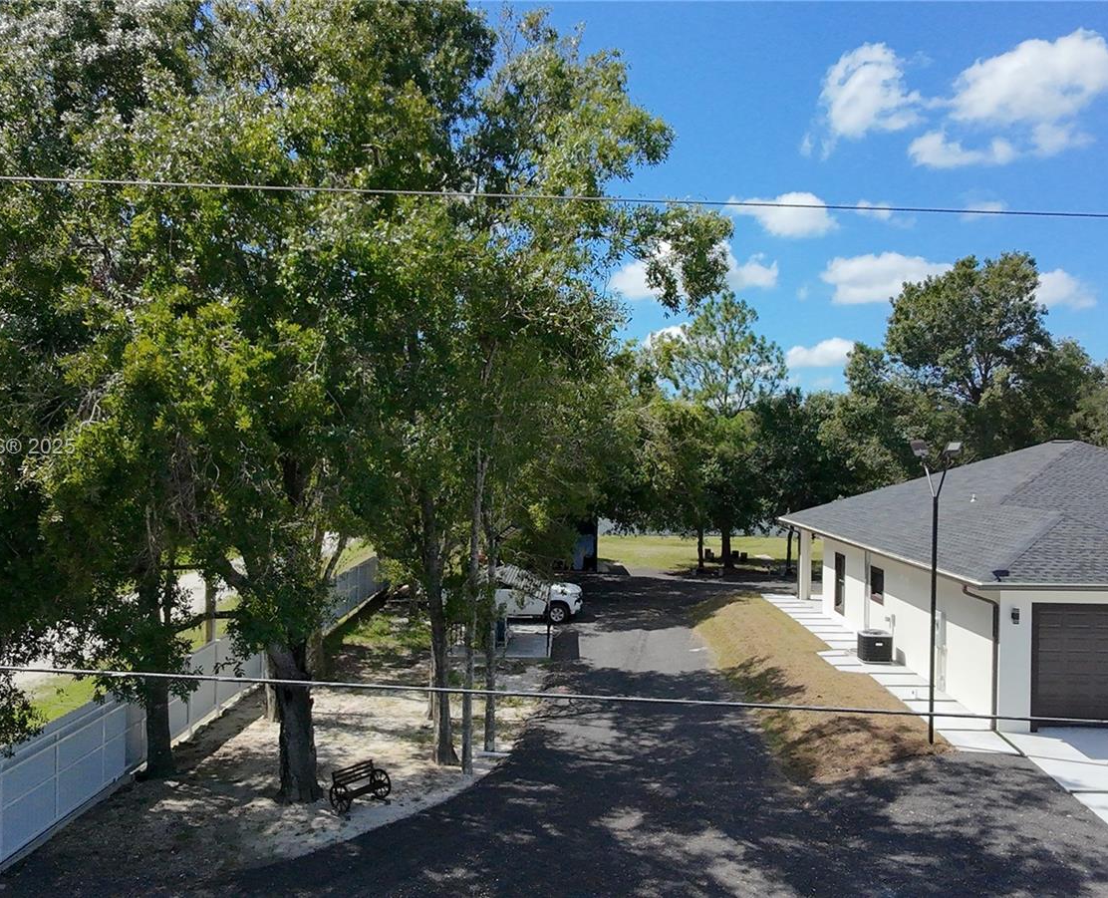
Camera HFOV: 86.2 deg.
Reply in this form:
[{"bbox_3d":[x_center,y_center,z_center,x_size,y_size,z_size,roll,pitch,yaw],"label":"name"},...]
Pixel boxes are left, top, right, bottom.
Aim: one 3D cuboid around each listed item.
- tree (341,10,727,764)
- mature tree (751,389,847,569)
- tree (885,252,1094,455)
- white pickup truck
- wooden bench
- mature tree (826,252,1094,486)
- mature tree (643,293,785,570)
[{"bbox_3d":[-0.450,-1.000,11.700,7.600,14.500,7.000,1,0,1],"label":"tree"},{"bbox_3d":[12.000,1.400,29.200,5.200,9.000,5.000,1,0,1],"label":"mature tree"},{"bbox_3d":[24.200,-2.300,33.000,11.500,16.400,10.500,1,0,1],"label":"tree"},{"bbox_3d":[-1.750,5.170,21.500,5.600,1.850,2.000,1,0,3],"label":"white pickup truck"},{"bbox_3d":[-3.540,6.150,10.750,0.900,0.710,0.580,0,0,-36],"label":"wooden bench"},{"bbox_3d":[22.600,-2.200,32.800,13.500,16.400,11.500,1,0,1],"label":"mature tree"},{"bbox_3d":[7.900,-0.850,29.300,7.000,13.600,6.500,1,0,1],"label":"mature tree"}]

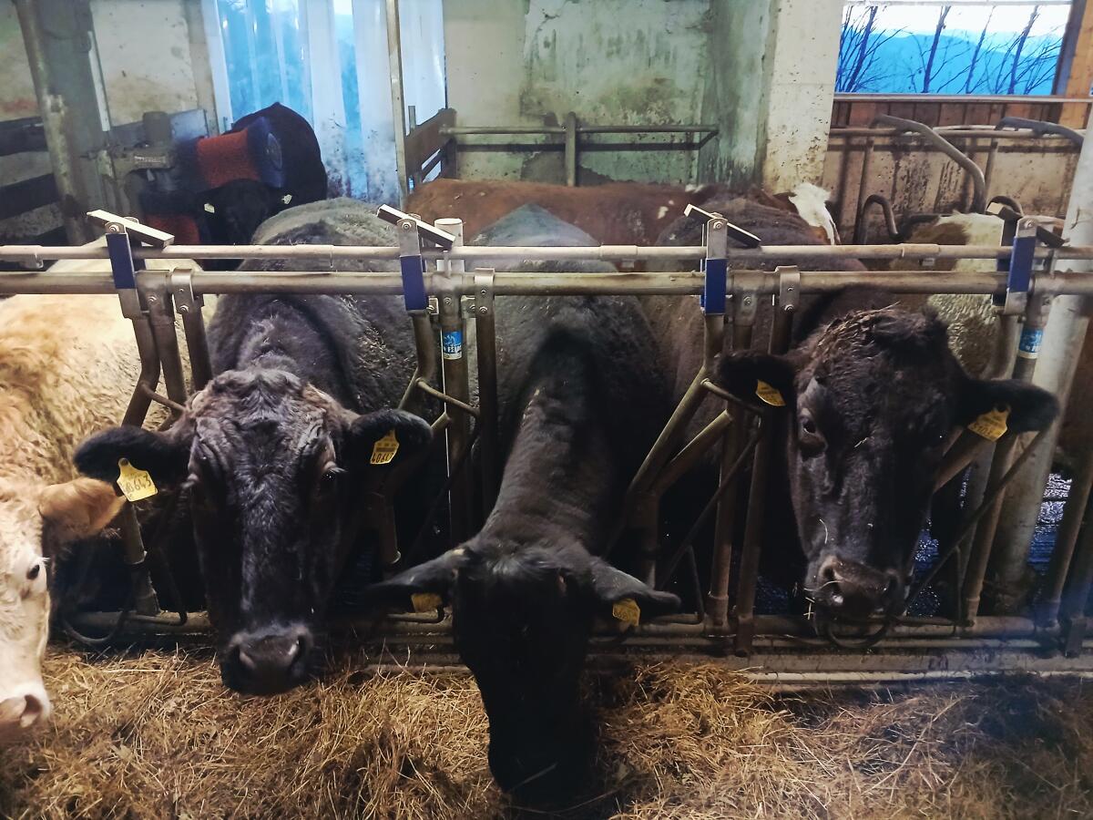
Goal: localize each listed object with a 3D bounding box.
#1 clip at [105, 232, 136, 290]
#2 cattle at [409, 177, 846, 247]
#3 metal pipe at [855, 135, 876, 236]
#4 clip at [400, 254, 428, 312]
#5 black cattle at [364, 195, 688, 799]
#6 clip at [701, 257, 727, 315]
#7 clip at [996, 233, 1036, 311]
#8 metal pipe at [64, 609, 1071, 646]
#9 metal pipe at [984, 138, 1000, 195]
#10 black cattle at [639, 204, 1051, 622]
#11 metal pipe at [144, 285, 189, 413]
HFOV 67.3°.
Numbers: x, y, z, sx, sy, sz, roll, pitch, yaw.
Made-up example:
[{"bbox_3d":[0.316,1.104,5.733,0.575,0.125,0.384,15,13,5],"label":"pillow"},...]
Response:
[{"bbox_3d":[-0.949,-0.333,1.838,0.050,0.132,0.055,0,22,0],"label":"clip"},{"bbox_3d":[0.362,-0.499,4.213,2.060,1.310,0.620,2,22,5],"label":"cattle"},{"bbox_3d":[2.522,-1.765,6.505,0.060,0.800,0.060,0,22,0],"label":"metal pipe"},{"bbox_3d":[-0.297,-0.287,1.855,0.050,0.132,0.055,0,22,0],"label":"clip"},{"bbox_3d":[-0.011,0.144,2.618,0.660,1.310,2.320,0,22,0],"label":"black cattle"},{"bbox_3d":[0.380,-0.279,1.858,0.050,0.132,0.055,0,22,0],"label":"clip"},{"bbox_3d":[1.058,-0.316,1.853,0.055,0.150,0.070,0,22,0],"label":"clip"},{"bbox_3d":[0.058,0.580,2.210,2.720,0.055,0.055,0,22,0],"label":"metal pipe"},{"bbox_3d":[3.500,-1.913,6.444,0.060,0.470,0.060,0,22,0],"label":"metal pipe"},{"bbox_3d":[0.680,0.116,2.585,0.660,1.360,2.320,3,22,7],"label":"black cattle"},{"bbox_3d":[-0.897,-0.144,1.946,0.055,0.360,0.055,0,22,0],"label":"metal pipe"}]

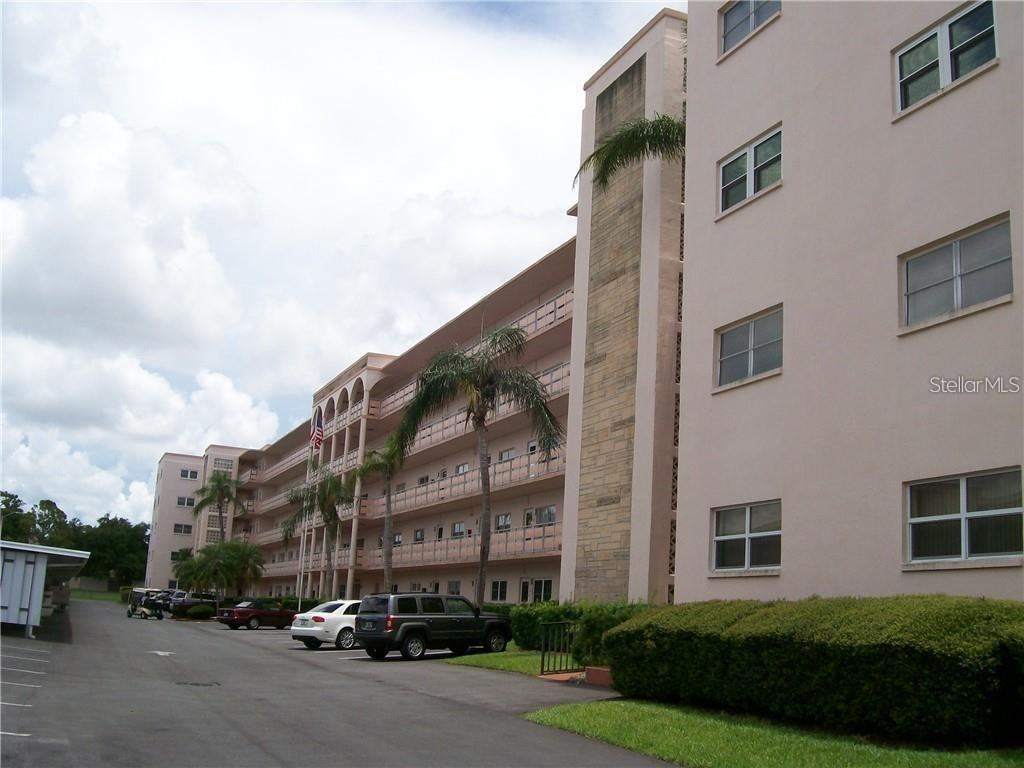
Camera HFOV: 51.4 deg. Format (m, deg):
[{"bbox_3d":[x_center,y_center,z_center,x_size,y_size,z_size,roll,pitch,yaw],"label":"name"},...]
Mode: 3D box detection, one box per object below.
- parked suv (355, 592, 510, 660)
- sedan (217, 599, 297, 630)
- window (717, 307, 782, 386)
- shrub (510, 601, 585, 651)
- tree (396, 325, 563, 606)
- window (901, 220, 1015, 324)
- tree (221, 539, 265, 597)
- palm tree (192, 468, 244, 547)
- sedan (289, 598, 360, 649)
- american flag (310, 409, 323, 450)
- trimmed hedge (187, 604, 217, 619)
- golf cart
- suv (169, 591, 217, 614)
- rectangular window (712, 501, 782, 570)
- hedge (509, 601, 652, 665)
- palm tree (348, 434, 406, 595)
[{"bbox_3d":[-1.985,6.695,29.225,4.410,1.660,1.770,13,-16,-39],"label":"parked suv"},{"bbox_3d":[-12.042,11.399,52.356,1.760,1.360,4.600,-9,-18,44],"label":"sedan"},{"bbox_3d":[3.461,-0.503,15.552,0.120,0.900,1.580,8,-14,-22],"label":"window"},{"bbox_3d":[1.038,7.515,33.000,1.400,1.380,2.500,9,-14,-24],"label":"shrub"},{"bbox_3d":[-1.074,3.562,36.300,5.500,11.000,5.400,3,-13,1],"label":"tree"},{"bbox_3d":[4.996,-1.204,12.025,0.120,0.900,1.580,8,-14,-22],"label":"window"},{"bbox_3d":[-16.190,11.807,63.773,2.900,4.900,2.900,8,-14,-22],"label":"tree"},{"bbox_3d":[-23.924,12.734,85.720,4.300,11.500,4.300,8,-14,-22],"label":"palm tree"},{"bbox_3d":[-4.850,7.780,34.258,1.780,1.430,4.580,-9,-17,42],"label":"sedan"},{"bbox_3d":[-11.293,2.606,61.525,0.680,2.150,0.350,6,-13,-10],"label":"american flag"},{"bbox_3d":[-19.244,14.100,66.000,1.500,0.870,1.700,9,-14,-24],"label":"trimmed hedge"},{"bbox_3d":[-19.789,11.852,57.500,1.200,1.780,2.350,15,-17,-43],"label":"golf cart"},{"bbox_3d":[-23.036,16.026,78.000,1.850,1.700,4.600,-8,-17,41],"label":"suv"},{"bbox_3d":[3.292,2.154,14.995,0.120,0.900,1.580,8,-14,-22],"label":"rectangular window"},{"bbox_3d":[1.833,6.940,29.800,1.500,1.420,6.300,9,-14,-24],"label":"hedge"},{"bbox_3d":[-5.405,6.623,45.500,3.000,8.900,3.000,3,-13,1],"label":"palm tree"}]

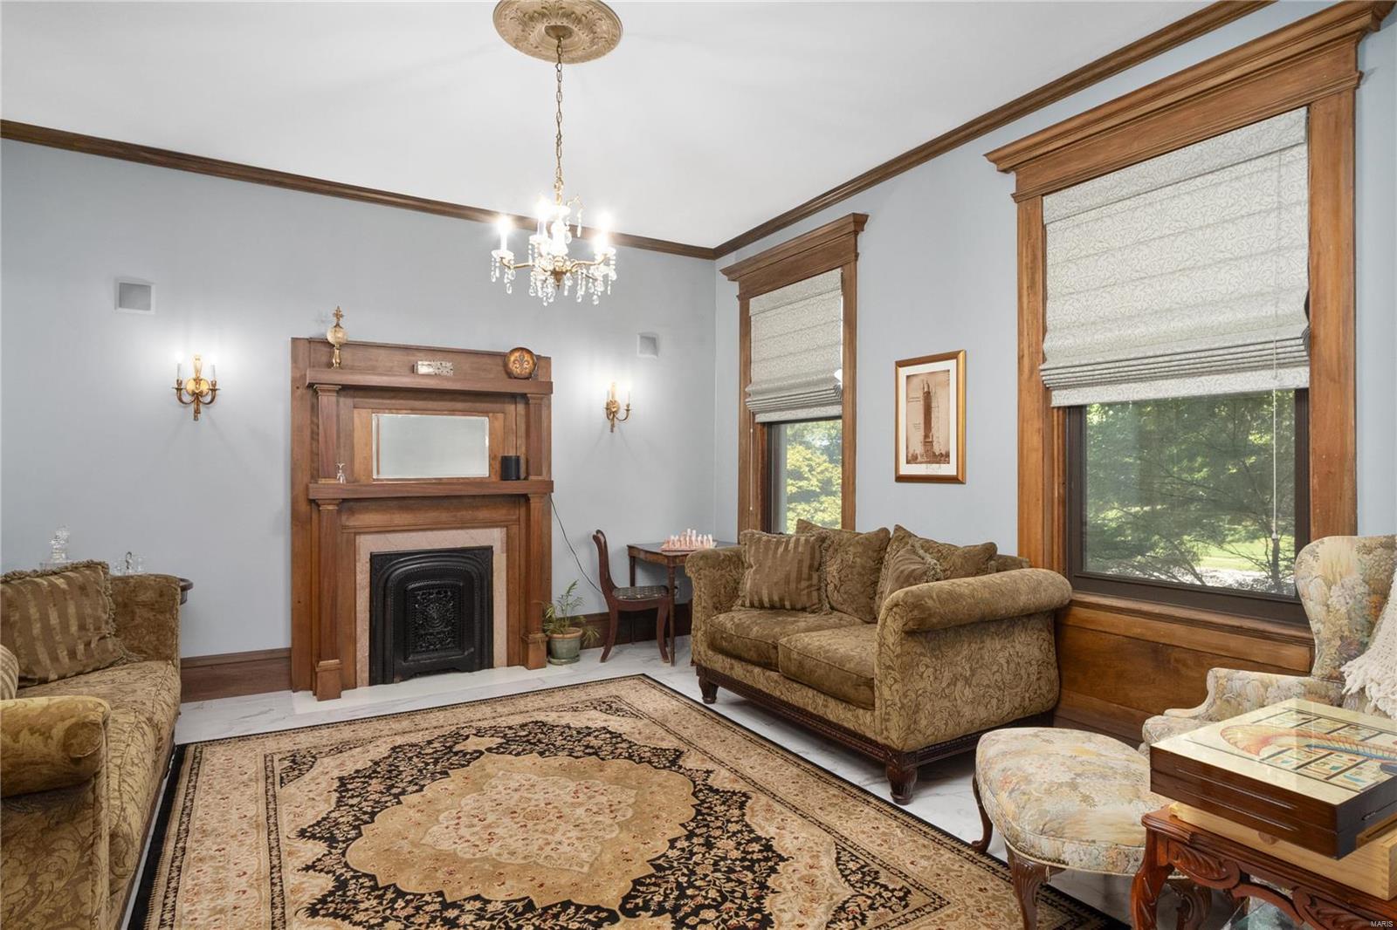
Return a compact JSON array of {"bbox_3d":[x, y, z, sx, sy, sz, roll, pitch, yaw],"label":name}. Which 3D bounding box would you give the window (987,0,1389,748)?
[{"bbox_3d":[1.916,-0.137,2.908,0.257,2.785,1.463,0,0,-32],"label":"window"}]

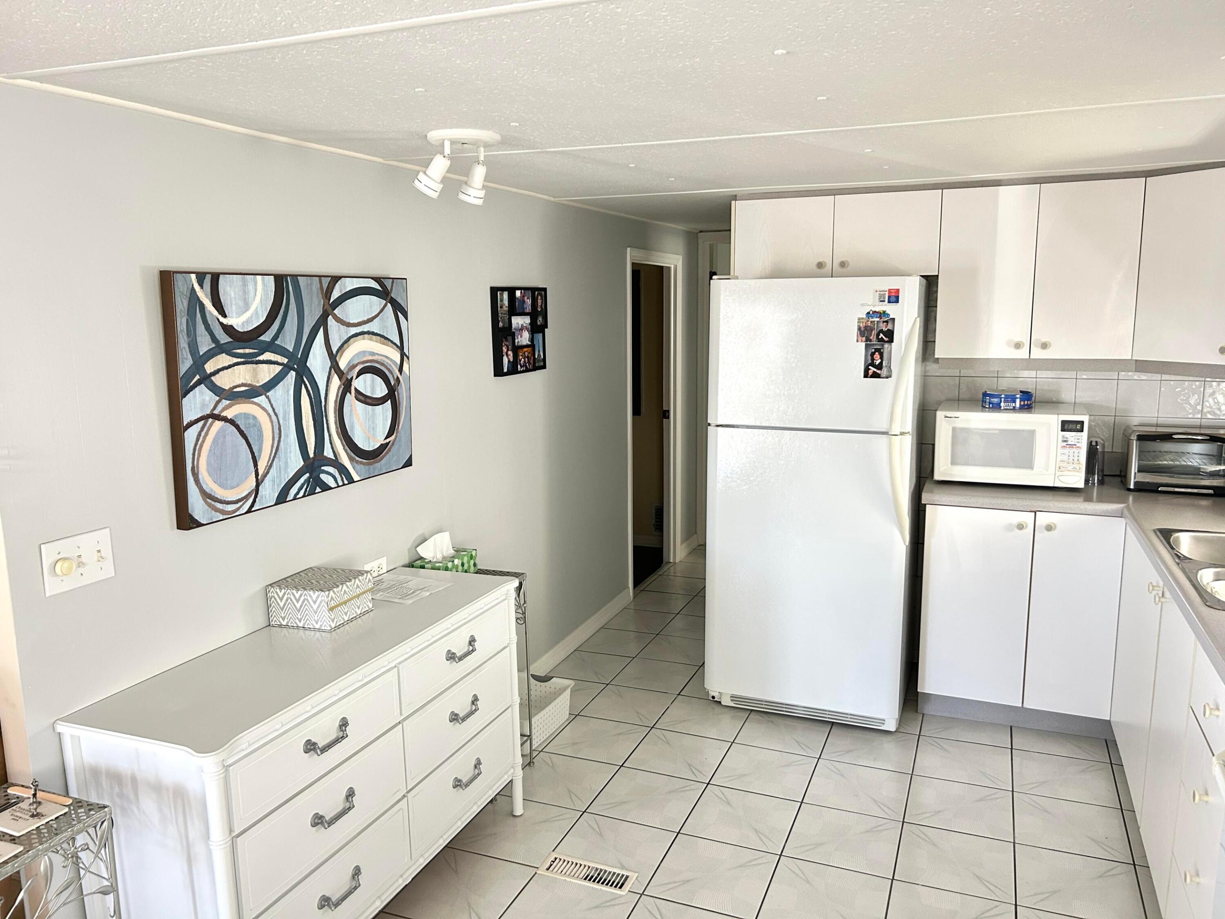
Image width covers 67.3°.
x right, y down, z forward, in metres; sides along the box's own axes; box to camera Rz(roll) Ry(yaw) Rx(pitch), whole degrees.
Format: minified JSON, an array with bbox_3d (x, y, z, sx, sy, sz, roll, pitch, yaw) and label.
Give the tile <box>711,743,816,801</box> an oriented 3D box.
[{"bbox_3d":[0.546,1.115,3.292,0.321,0.010,0.321,3,10,22],"label":"tile"}]

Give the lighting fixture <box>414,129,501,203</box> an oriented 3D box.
[{"bbox_3d":[-0.405,-0.790,2.509,0.215,0.178,0.200,3,10,22],"label":"lighting fixture"}]

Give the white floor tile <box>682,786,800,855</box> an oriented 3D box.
[{"bbox_3d":[0.422,1.167,2.995,0.321,0.010,0.321,3,10,22],"label":"white floor tile"}]

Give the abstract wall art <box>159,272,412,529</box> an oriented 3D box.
[{"bbox_3d":[-0.860,-0.207,2.609,0.040,0.614,0.923,3,11,22],"label":"abstract wall art"}]

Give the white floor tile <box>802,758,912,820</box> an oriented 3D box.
[{"bbox_3d":[0.845,1.129,3.156,0.320,0.010,0.320,3,11,22],"label":"white floor tile"}]

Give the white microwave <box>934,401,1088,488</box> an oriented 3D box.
[{"bbox_3d":[1.627,-0.065,3.780,0.541,0.292,0.384,3,11,22],"label":"white microwave"}]

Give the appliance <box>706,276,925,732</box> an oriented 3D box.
[{"bbox_3d":[0.868,0.125,3.860,0.774,1.744,0.782,3,10,22],"label":"appliance"}]

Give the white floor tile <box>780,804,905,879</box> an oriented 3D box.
[{"bbox_3d":[0.721,1.181,2.861,0.320,0.010,0.320,3,11,22],"label":"white floor tile"}]

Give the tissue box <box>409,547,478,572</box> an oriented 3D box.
[{"bbox_3d":[-0.578,0.373,3.161,0.117,0.081,0.231,3,11,22],"label":"tissue box"}]

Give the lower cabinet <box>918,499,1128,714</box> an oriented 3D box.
[{"bbox_3d":[1.642,0.542,3.758,0.678,0.808,0.610,3,10,22],"label":"lower cabinet"}]

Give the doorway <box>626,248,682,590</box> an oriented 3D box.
[{"bbox_3d":[0.220,-0.226,5.379,0.115,1.924,0.868,3,11,22],"label":"doorway"}]

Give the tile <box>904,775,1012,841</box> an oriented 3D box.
[{"bbox_3d":[1.145,1.147,3.033,0.320,0.010,0.320,3,11,22],"label":"tile"}]

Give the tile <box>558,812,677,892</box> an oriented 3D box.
[{"bbox_3d":[-0.003,1.198,2.812,0.320,0.010,0.320,3,11,22],"label":"tile"}]

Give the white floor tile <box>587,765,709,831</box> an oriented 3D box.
[{"bbox_3d":[0.121,1.149,3.118,0.321,0.010,0.321,3,10,22],"label":"white floor tile"}]

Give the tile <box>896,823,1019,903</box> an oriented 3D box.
[{"bbox_3d":[1.025,1.203,2.748,0.321,0.010,0.321,3,10,22],"label":"tile"}]

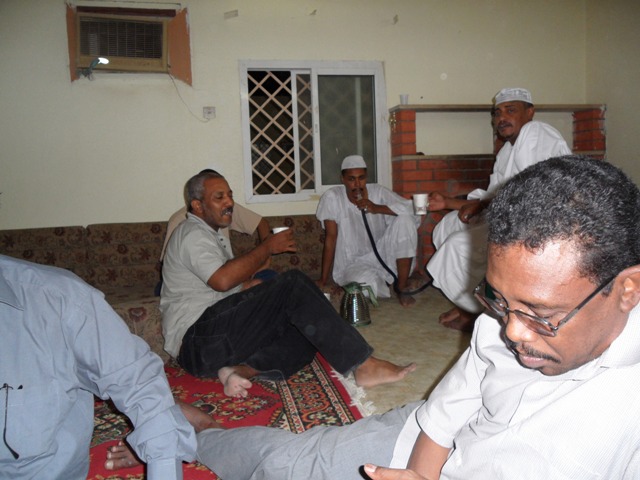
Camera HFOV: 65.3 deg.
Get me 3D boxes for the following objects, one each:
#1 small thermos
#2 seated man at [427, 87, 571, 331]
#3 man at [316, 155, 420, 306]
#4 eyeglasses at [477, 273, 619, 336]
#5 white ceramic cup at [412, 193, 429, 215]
[{"bbox_3d":[0.204,0.321,2.573,0.190,0.215,0.150,-3,4,-5],"label":"small thermos"},{"bbox_3d":[0.890,-0.156,2.420,0.740,1.130,0.500,-4,5,-19],"label":"seated man"},{"bbox_3d":[0.297,-0.071,3.060,0.610,0.910,0.600,-3,4,-7],"label":"man"},{"bbox_3d":[0.280,0.054,0.603,0.140,0.045,0.140,-36,26,-14],"label":"eyeglasses"},{"bbox_3d":[0.475,-0.173,2.360,0.074,0.096,0.074,-2,4,0],"label":"white ceramic cup"}]

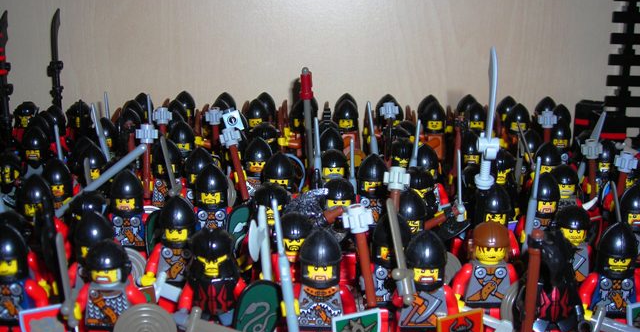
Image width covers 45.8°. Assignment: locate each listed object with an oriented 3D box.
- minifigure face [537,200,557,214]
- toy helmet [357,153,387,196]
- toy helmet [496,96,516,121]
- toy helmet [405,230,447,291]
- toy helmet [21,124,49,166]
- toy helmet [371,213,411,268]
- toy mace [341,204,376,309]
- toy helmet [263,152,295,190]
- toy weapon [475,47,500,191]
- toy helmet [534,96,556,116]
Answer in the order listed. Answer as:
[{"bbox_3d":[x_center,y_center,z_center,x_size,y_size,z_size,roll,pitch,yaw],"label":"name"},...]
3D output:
[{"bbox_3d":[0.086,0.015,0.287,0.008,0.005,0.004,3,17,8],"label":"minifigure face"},{"bbox_3d":[0.022,0.003,0.316,0.013,0.017,0.014,0,17,0],"label":"toy helmet"},{"bbox_3d":[0.104,-0.031,0.422,0.012,0.017,0.013,1,17,3],"label":"toy helmet"},{"bbox_3d":[0.033,0.028,0.235,0.013,0.017,0.014,4,16,10],"label":"toy helmet"},{"bbox_3d":[-0.134,-0.010,0.358,0.013,0.017,0.014,-3,17,-10],"label":"toy helmet"},{"bbox_3d":[0.023,0.023,0.250,0.013,0.017,0.014,1,16,2],"label":"toy helmet"},{"bbox_3d":[0.014,0.029,0.240,0.010,0.036,0.010,-3,20,20],"label":"toy mace"},{"bbox_3d":[-0.016,0.002,0.307,0.012,0.016,0.013,0,16,-3],"label":"toy helmet"},{"bbox_3d":[0.065,-0.018,0.292,0.009,0.056,0.009,3,16,9],"label":"toy weapon"},{"bbox_3d":[0.134,-0.032,0.448,0.013,0.017,0.014,3,16,8],"label":"toy helmet"}]

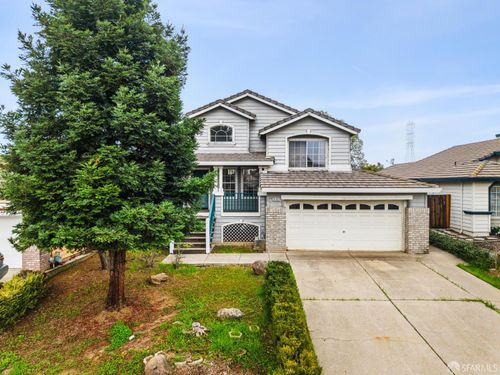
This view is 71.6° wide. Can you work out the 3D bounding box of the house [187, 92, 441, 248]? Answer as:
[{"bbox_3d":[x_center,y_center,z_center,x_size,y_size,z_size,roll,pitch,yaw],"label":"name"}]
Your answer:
[{"bbox_3d":[2.500,-1.150,20.200,10.700,7.600,12.500,0,1,2],"label":"house"}]

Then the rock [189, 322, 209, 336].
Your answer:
[{"bbox_3d":[-1.170,3.260,7.950,0.450,0.220,0.360,0,1,2],"label":"rock"}]

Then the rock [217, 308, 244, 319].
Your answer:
[{"bbox_3d":[-0.500,3.200,8.800,0.680,0.180,0.360,0,1,2],"label":"rock"}]

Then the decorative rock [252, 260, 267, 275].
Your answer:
[{"bbox_3d":[0.330,2.810,12.200,0.490,0.460,0.450,0,1,2],"label":"decorative rock"}]

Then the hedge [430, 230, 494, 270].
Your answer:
[{"bbox_3d":[8.450,2.460,14.600,0.700,0.780,5.000,0,1,2],"label":"hedge"}]

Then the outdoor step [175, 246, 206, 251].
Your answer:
[{"bbox_3d":[-2.580,2.580,14.800,1.450,0.180,0.320,0,1,2],"label":"outdoor step"}]

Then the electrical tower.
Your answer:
[{"bbox_3d":[97.200,-21.500,210.000,6.000,38.000,6.000,0,1,2],"label":"electrical tower"}]

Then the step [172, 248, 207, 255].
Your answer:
[{"bbox_3d":[-2.570,2.730,14.620,1.500,0.190,0.330,0,1,2],"label":"step"}]

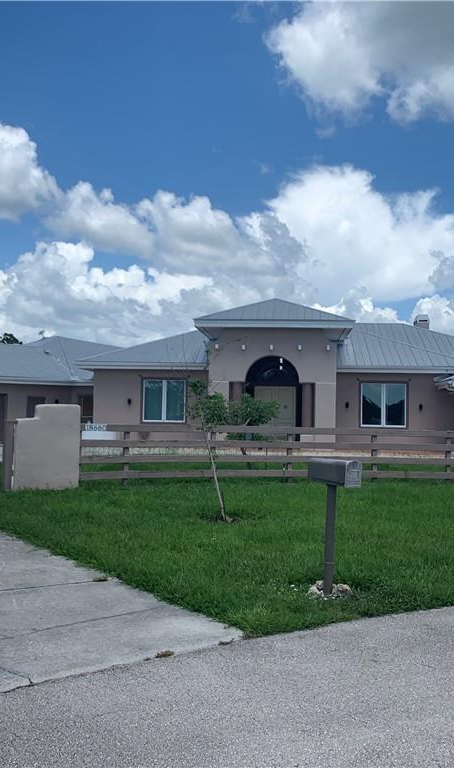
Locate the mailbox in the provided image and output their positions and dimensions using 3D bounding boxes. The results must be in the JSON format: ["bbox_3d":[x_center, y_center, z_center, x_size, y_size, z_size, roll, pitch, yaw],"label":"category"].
[{"bbox_3d":[0.966,0.792,6.940,0.185,0.236,0.515,4,-4,-33],"label":"mailbox"}]

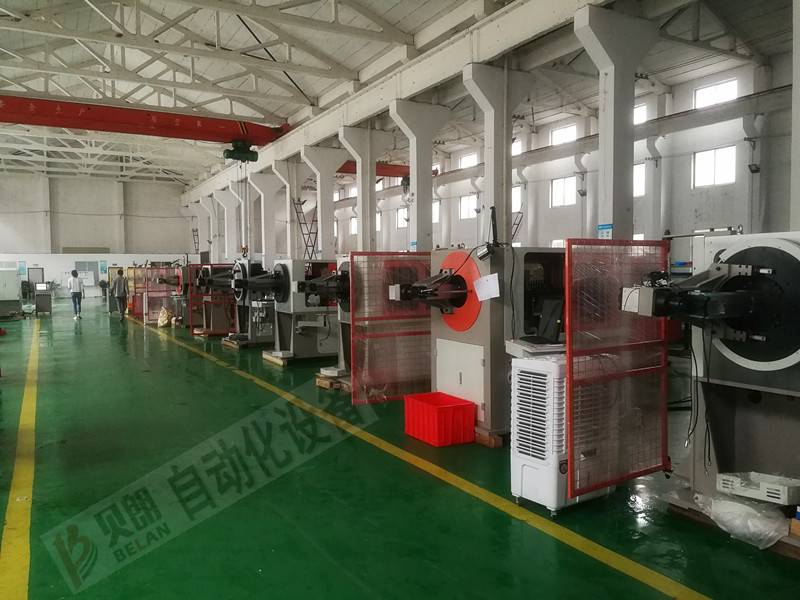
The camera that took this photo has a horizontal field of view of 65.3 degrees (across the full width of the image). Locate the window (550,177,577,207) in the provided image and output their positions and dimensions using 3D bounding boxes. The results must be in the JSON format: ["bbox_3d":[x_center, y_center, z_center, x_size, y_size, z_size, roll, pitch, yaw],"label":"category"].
[{"bbox_3d":[8.157,-5.360,31.000,0.150,1.420,1.780,-2,3,-30],"label":"window"}]

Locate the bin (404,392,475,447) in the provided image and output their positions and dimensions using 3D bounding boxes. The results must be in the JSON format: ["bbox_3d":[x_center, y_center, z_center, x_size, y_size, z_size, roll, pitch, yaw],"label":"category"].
[{"bbox_3d":[0.379,1.149,6.052,0.420,0.372,0.604,-2,3,-29],"label":"bin"}]

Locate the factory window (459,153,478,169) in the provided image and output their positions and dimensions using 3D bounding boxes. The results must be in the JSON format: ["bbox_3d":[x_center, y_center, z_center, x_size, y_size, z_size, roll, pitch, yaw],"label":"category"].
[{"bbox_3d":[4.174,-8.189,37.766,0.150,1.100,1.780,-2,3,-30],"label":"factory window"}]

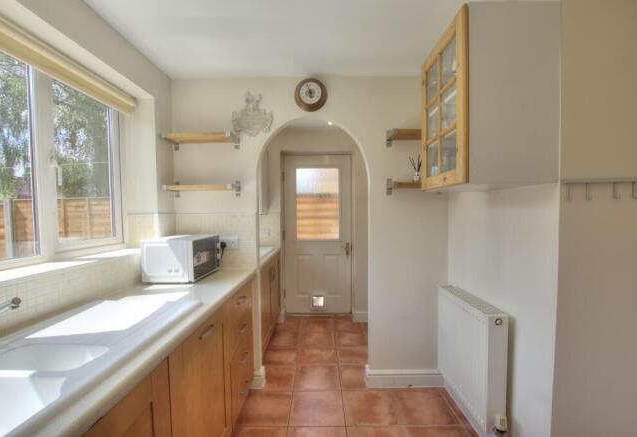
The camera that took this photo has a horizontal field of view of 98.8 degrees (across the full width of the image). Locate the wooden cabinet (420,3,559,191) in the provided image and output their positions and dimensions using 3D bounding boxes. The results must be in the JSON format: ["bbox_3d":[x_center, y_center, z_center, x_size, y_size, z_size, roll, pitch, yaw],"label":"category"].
[{"bbox_3d":[0.766,-0.494,1.315,0.362,0.708,0.485,0,1,0],"label":"wooden cabinet"}]

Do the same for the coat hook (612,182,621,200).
[{"bbox_3d":[1.141,-0.105,1.045,0.013,0.071,0.030,0,1,0],"label":"coat hook"}]

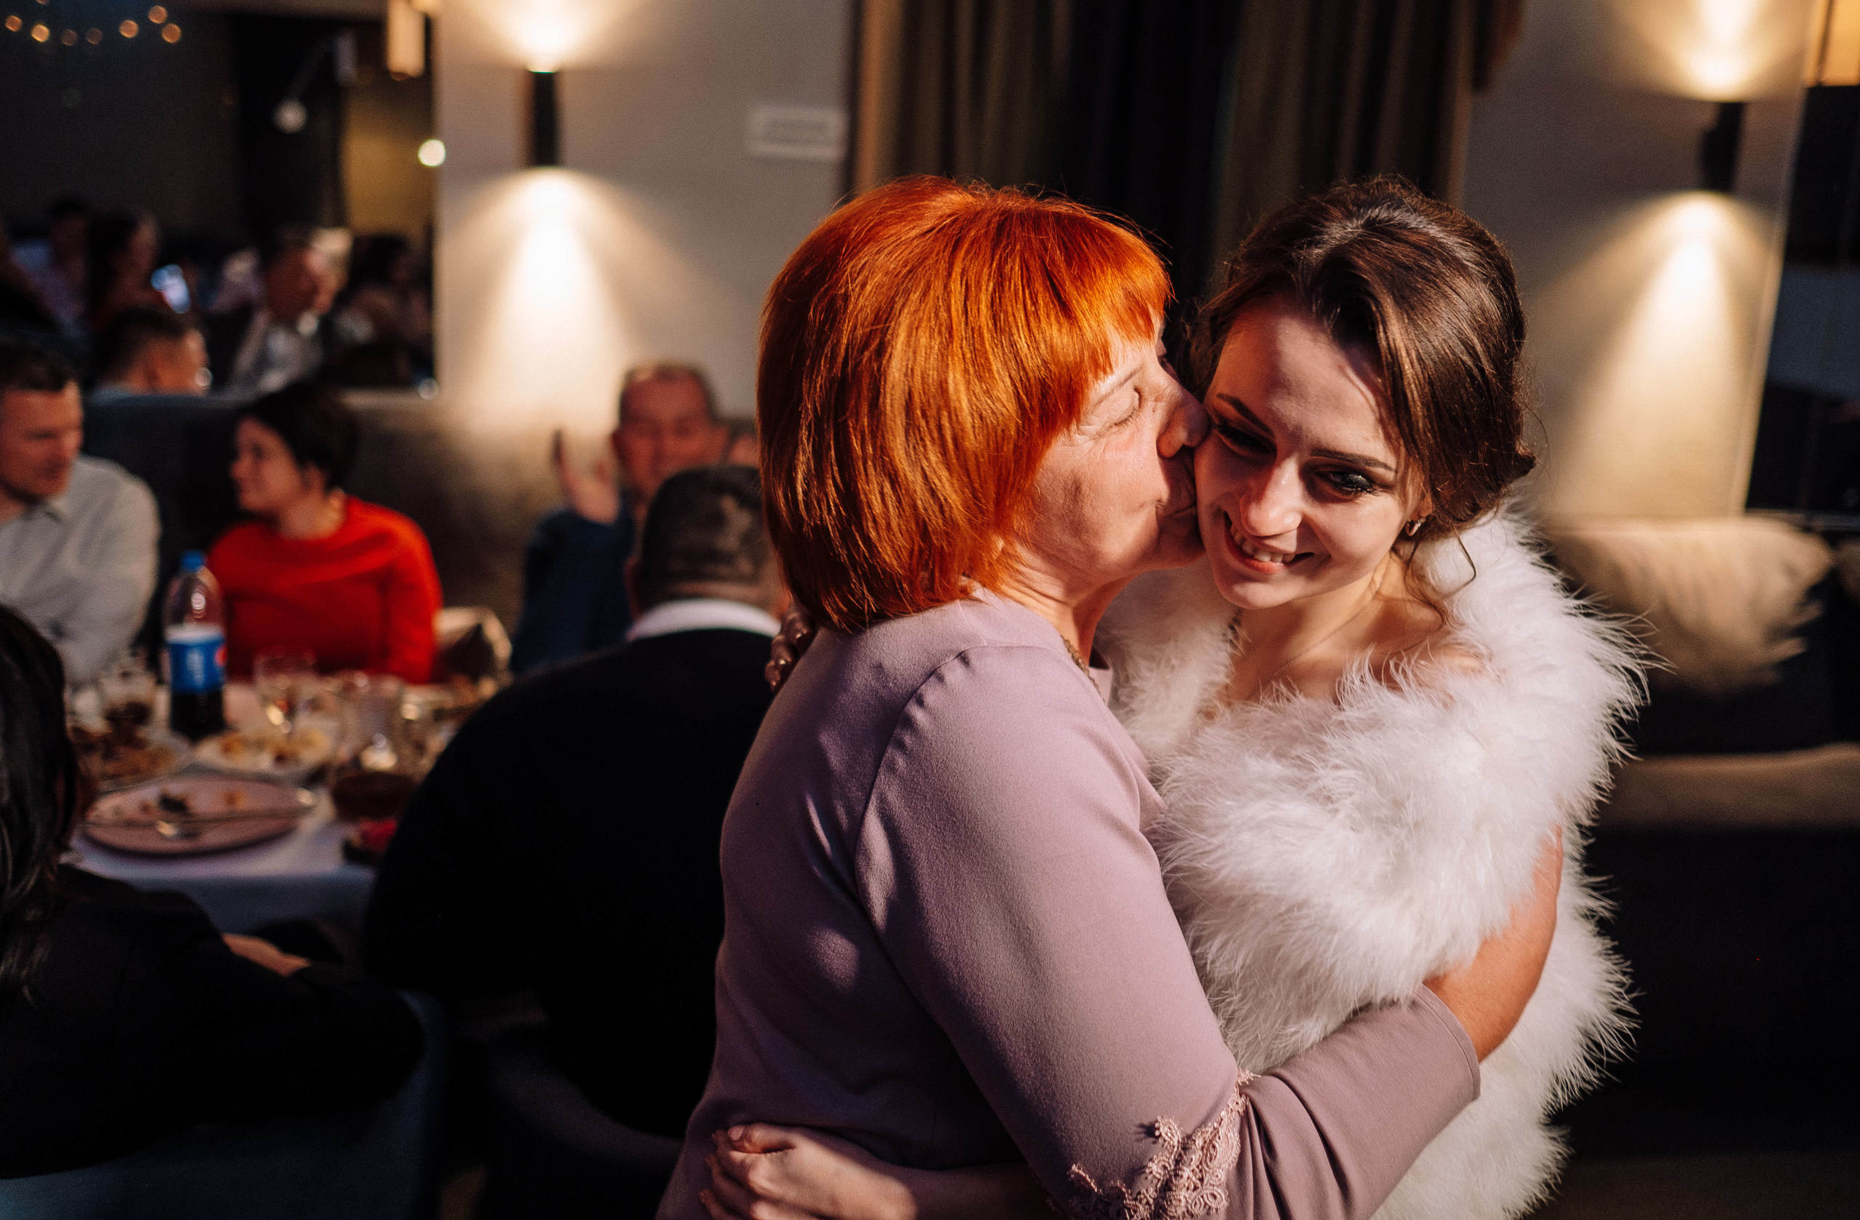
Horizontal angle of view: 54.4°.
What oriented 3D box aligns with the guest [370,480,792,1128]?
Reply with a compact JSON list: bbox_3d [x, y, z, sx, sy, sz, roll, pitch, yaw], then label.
[{"bbox_3d":[-0.322,0.438,2.277,0.680,1.273,0.800,1,12,-8],"label":"guest"}]

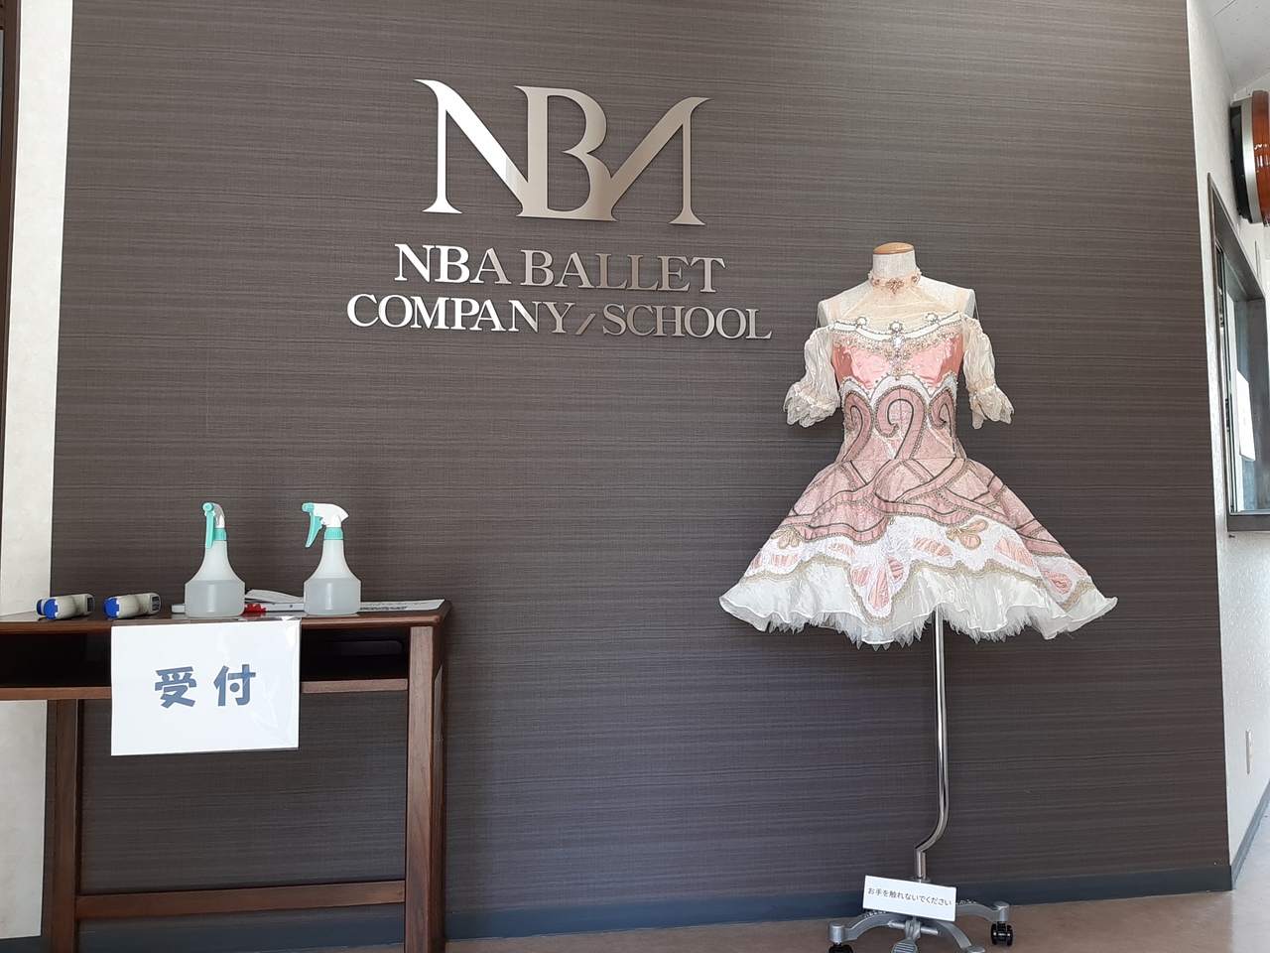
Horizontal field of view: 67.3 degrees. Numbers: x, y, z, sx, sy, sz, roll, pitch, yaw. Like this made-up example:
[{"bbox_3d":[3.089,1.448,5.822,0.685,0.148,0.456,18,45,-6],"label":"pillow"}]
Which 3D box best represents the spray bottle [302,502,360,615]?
[{"bbox_3d":[-0.546,0.147,1.718,0.104,0.196,0.098,3,-5,-37],"label":"spray bottle"}]

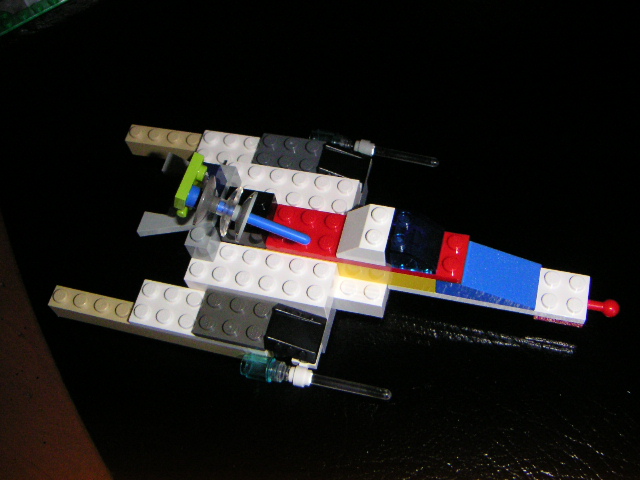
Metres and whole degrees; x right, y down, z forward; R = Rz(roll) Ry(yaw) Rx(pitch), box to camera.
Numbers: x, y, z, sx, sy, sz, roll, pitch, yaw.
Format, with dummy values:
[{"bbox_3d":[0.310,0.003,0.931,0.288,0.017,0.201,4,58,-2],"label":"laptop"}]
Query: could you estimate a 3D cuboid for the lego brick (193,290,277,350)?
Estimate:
[{"bbox_3d":[-0.027,0.025,0.238,0.024,0.005,0.016,10,63,12],"label":"lego brick"}]

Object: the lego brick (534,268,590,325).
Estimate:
[{"bbox_3d":[0.078,0.018,0.237,0.016,0.005,0.016,10,63,12],"label":"lego brick"}]

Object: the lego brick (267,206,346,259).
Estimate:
[{"bbox_3d":[-0.004,-0.003,0.243,0.024,0.005,0.016,10,63,12],"label":"lego brick"}]

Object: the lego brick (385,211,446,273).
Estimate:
[{"bbox_3d":[0.030,0.000,0.231,0.016,0.011,0.016,10,63,12],"label":"lego brick"}]

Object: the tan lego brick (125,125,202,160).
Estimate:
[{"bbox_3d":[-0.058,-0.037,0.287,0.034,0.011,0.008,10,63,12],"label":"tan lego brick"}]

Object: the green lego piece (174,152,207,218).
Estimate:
[{"bbox_3d":[-0.040,-0.017,0.233,0.005,0.012,0.016,21,65,-4],"label":"green lego piece"}]

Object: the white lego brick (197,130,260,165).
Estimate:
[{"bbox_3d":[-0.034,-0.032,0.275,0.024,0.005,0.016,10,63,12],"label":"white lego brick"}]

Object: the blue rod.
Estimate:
[{"bbox_3d":[-0.017,-0.005,0.231,0.032,0.003,0.003,21,65,-4],"label":"blue rod"}]

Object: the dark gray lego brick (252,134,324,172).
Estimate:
[{"bbox_3d":[-0.011,-0.030,0.266,0.024,0.005,0.016,10,63,12],"label":"dark gray lego brick"}]

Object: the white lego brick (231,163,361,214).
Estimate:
[{"bbox_3d":[-0.011,-0.015,0.258,0.048,0.011,0.016,10,63,12],"label":"white lego brick"}]

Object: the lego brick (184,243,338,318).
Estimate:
[{"bbox_3d":[-0.019,0.012,0.245,0.048,0.011,0.016,10,63,12],"label":"lego brick"}]

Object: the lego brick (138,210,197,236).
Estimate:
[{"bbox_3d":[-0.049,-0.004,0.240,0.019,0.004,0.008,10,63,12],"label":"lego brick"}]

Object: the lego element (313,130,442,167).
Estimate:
[{"bbox_3d":[0.019,-0.033,0.271,0.049,0.009,0.009,13,64,14],"label":"lego element"}]

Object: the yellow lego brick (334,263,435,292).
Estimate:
[{"bbox_3d":[0.023,0.007,0.242,0.032,0.011,0.011,10,63,12],"label":"yellow lego brick"}]

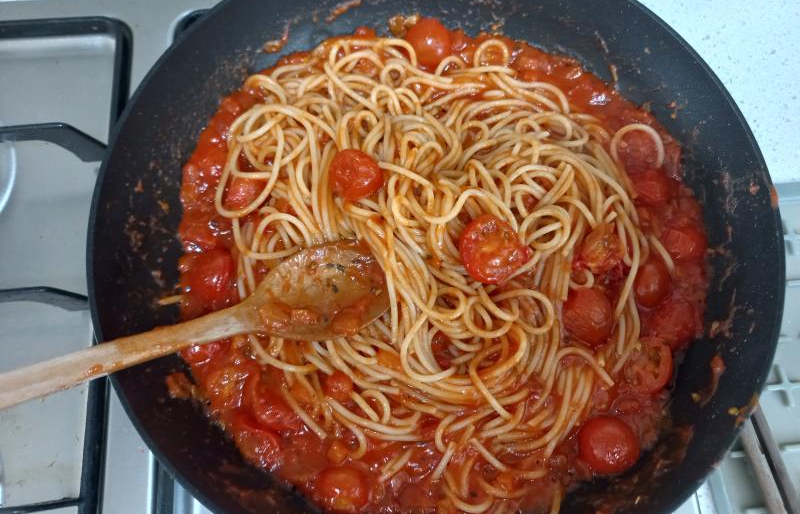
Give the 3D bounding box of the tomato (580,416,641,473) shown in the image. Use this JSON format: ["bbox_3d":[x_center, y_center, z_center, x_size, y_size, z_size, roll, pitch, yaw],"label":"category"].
[{"bbox_3d":[0.093,0.084,0.256,0.027,0.025,0.027,0,71,-1],"label":"tomato"}]

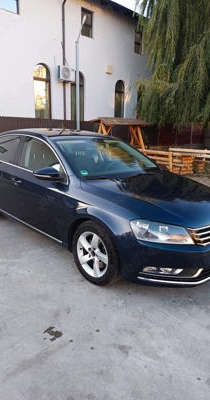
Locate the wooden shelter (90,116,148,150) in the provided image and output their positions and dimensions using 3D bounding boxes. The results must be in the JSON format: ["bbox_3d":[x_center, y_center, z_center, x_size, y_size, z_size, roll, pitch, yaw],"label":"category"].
[{"bbox_3d":[0.647,-2.600,12.133,2.200,1.920,1.280,-10,18,-37],"label":"wooden shelter"}]

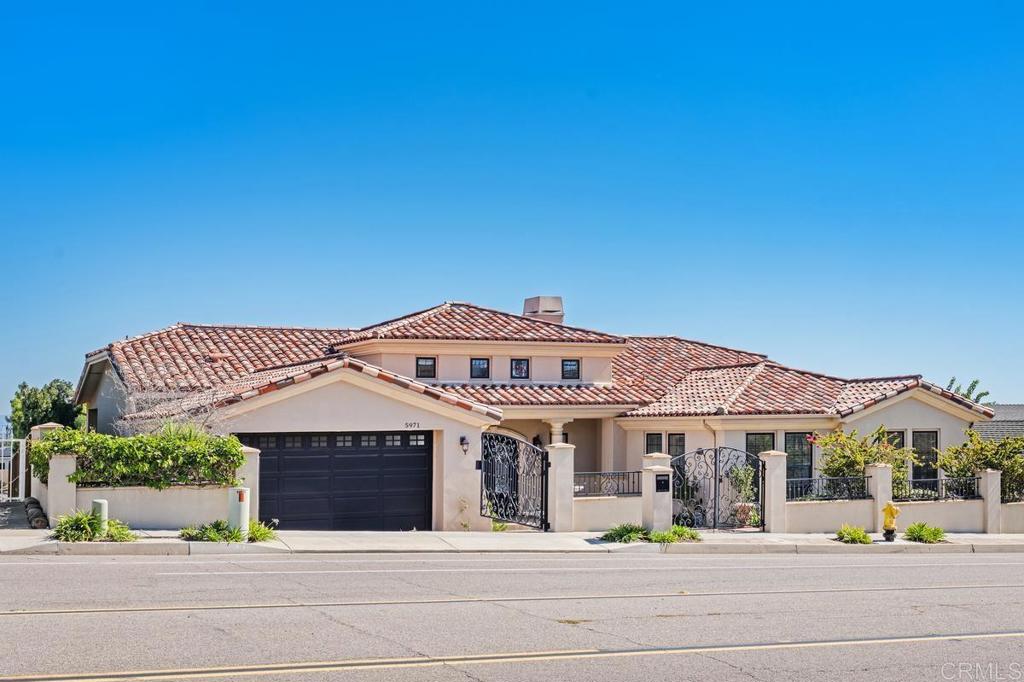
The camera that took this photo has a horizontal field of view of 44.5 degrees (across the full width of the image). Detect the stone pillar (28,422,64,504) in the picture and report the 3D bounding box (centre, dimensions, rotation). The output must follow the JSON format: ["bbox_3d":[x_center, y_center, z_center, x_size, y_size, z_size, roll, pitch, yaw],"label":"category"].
[{"bbox_3d":[-11.337,2.935,30.536,0.660,1.890,0.660,1,-1,-23],"label":"stone pillar"}]

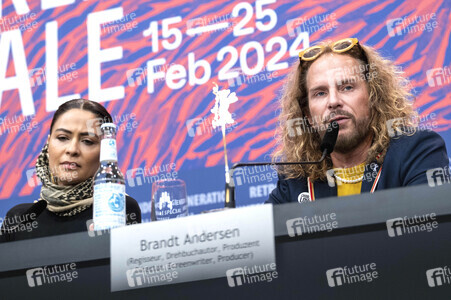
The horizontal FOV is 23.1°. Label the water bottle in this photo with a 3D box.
[{"bbox_3d":[-0.220,0.063,2.090,0.061,0.231,0.061,-2,-15,-1],"label":"water bottle"}]

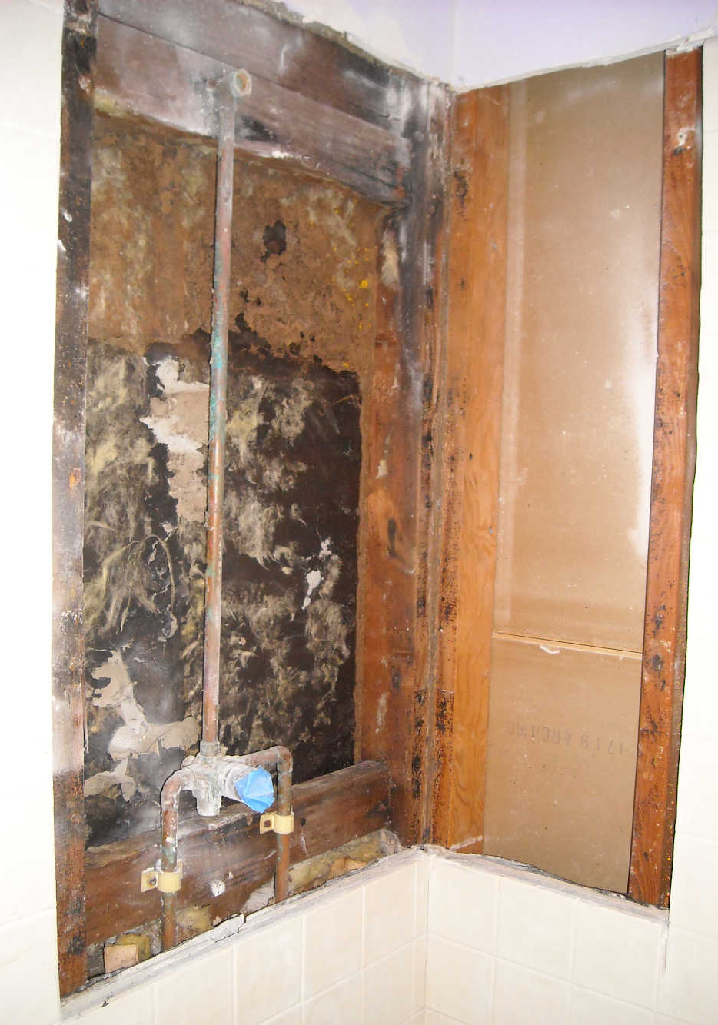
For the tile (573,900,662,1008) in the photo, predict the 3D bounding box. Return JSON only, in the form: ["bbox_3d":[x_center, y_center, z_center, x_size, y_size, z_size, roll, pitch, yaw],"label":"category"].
[{"bbox_3d":[0.305,0.529,1.236,0.108,0.108,0.009,4,4,39],"label":"tile"}]

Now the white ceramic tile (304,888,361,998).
[{"bbox_3d":[-0.030,0.518,1.248,0.009,0.108,0.108,4,4,39],"label":"white ceramic tile"}]

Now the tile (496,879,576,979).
[{"bbox_3d":[0.222,0.523,1.305,0.108,0.108,0.009,4,4,39],"label":"tile"}]

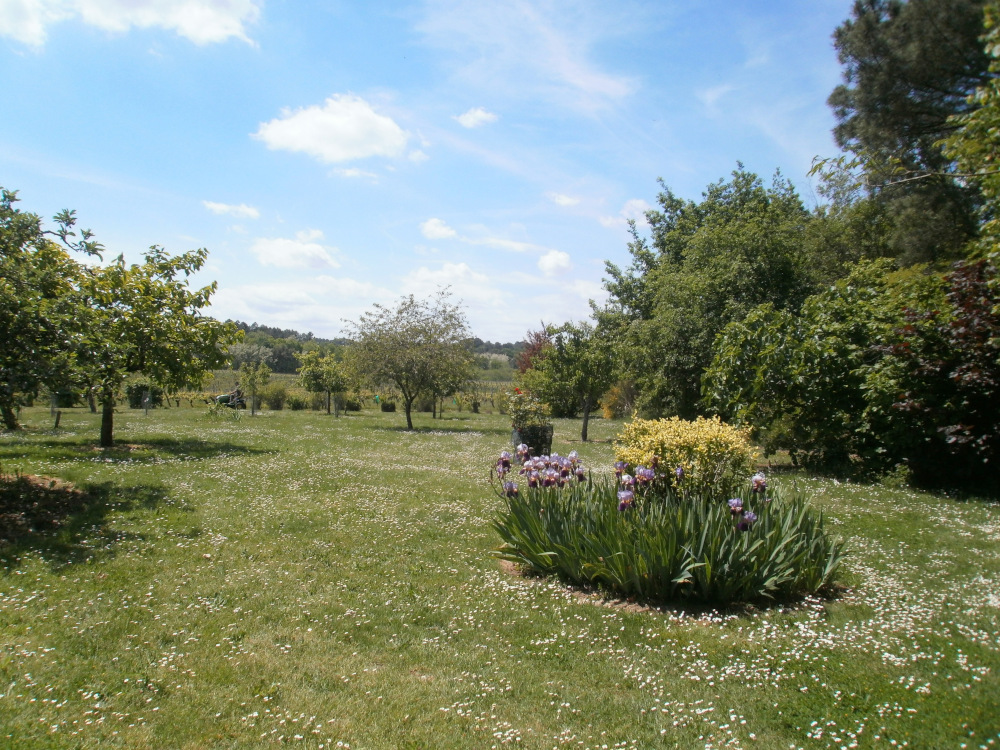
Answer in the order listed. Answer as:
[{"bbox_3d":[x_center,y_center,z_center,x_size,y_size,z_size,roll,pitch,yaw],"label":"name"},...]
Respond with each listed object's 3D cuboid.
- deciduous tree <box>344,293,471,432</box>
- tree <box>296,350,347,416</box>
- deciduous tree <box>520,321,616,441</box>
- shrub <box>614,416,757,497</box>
[{"bbox_3d":[-2.470,-0.400,20.500,3.500,3.800,3.400,0,0,0],"label":"deciduous tree"},{"bbox_3d":[-6.500,0.290,27.400,1.850,2.400,1.850,0,0,0],"label":"tree"},{"bbox_3d":[1.580,0.140,17.300,2.200,2.760,2.200,0,0,0],"label":"deciduous tree"},{"bbox_3d":[1.830,0.990,7.400,1.380,1.120,1.280,0,0,0],"label":"shrub"}]

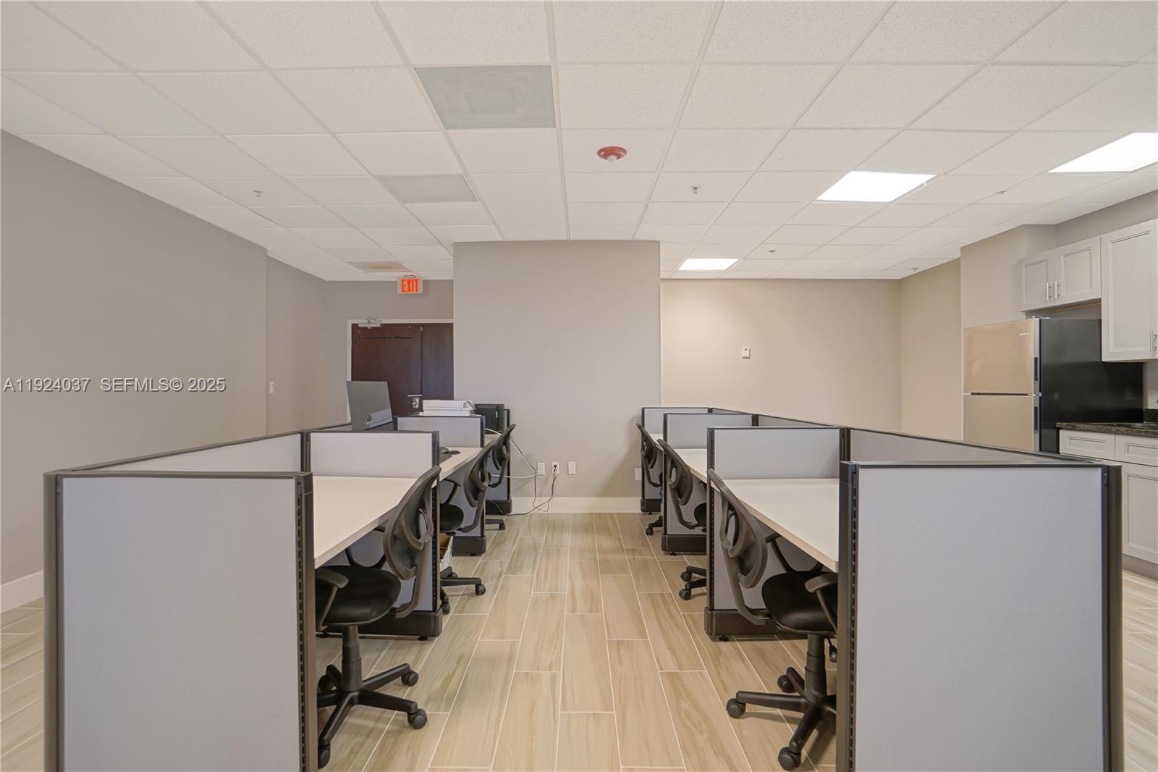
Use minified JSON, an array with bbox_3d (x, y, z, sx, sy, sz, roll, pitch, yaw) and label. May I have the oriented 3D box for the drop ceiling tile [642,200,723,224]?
[{"bbox_3d":[0.844,-1.403,4.212,0.614,0.020,0.557,0,0,1],"label":"drop ceiling tile"}]

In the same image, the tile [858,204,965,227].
[{"bbox_3d":[2.832,-1.460,4.386,0.630,0.020,0.595,0,0,0],"label":"tile"}]

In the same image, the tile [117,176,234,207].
[{"bbox_3d":[-2.846,-1.403,3.719,0.500,0.020,0.580,0,0,0],"label":"tile"}]

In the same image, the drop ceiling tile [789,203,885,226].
[{"bbox_3d":[2.075,-1.397,4.182,0.605,0.020,0.550,0,0,0],"label":"drop ceiling tile"}]

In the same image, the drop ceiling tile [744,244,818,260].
[{"bbox_3d":[2.185,-1.456,5.559,0.630,0.020,0.595,0,0,0],"label":"drop ceiling tile"}]

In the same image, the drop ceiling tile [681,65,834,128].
[{"bbox_3d":[0.869,-1.459,2.614,0.630,0.020,0.595,0,0,0],"label":"drop ceiling tile"}]

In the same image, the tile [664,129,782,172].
[{"bbox_3d":[0.872,-1.457,3.199,0.630,0.020,0.595,0,0,0],"label":"tile"}]

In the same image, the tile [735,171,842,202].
[{"bbox_3d":[1.461,-1.407,3.643,0.614,0.020,0.557,0,0,1],"label":"tile"}]

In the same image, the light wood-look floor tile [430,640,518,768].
[{"bbox_3d":[-0.386,1.247,2.095,0.206,0.010,0.839,0,0,0],"label":"light wood-look floor tile"}]

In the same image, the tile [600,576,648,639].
[{"bbox_3d":[0.238,1.220,2.884,0.202,0.010,0.827,0,0,0],"label":"tile"}]

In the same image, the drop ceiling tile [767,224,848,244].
[{"bbox_3d":[2.111,-1.423,4.835,0.618,0.020,0.576,0,0,0],"label":"drop ceiling tile"}]

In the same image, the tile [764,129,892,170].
[{"bbox_3d":[1.468,-1.408,3.088,0.620,0.020,0.580,0,0,0],"label":"tile"}]

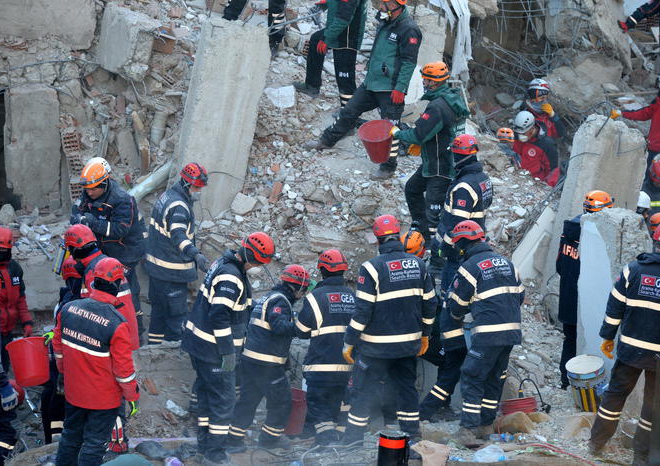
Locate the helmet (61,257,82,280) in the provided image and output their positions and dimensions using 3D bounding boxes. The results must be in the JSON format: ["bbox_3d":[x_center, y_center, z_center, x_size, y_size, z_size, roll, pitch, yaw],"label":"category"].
[{"bbox_3d":[-2.080,0.291,31.900,0.280,0.170,0.220,1,13,38],"label":"helmet"}]

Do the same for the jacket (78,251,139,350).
[{"bbox_3d":[-1.869,0.570,32.800,0.420,0.830,0.580,9,14,41],"label":"jacket"}]

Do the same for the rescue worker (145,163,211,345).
[{"bbox_3d":[-1.381,0.231,35.200,0.550,1.800,0.600,-6,12,-27],"label":"rescue worker"}]

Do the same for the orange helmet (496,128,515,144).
[{"bbox_3d":[2.054,-1.132,45.500,0.220,0.170,0.280,0,11,0],"label":"orange helmet"}]

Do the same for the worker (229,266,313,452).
[{"bbox_3d":[-0.482,0.985,31.000,0.680,1.500,0.580,-5,12,-25],"label":"worker"}]

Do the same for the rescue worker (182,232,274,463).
[{"bbox_3d":[-0.791,0.901,30.600,0.650,1.760,0.540,-5,16,-17],"label":"rescue worker"}]

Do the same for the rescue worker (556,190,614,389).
[{"bbox_3d":[2.283,0.512,34.600,0.580,1.740,0.480,12,19,39],"label":"rescue worker"}]

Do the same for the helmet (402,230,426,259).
[{"bbox_3d":[0.692,0.095,32.200,0.270,0.170,0.220,35,29,21],"label":"helmet"}]

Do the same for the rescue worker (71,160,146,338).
[{"bbox_3d":[-1.994,0.194,35.000,0.620,1.700,0.550,14,20,42],"label":"rescue worker"}]

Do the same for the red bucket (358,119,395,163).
[{"bbox_3d":[0.444,-0.831,36.300,0.340,0.310,0.340,-4,37,3],"label":"red bucket"}]

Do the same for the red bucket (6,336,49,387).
[{"bbox_3d":[-2.327,0.995,30.200,0.340,0.300,0.340,-9,-16,-3],"label":"red bucket"}]

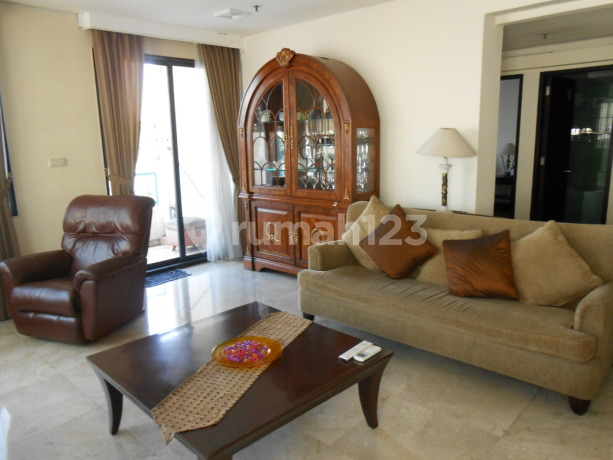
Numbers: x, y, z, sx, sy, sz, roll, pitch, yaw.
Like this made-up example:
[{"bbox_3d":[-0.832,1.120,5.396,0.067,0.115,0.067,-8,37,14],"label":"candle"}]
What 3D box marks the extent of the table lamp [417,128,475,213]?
[{"bbox_3d":[1.136,-0.473,3.737,0.480,0.690,0.480,8,15,42],"label":"table lamp"}]

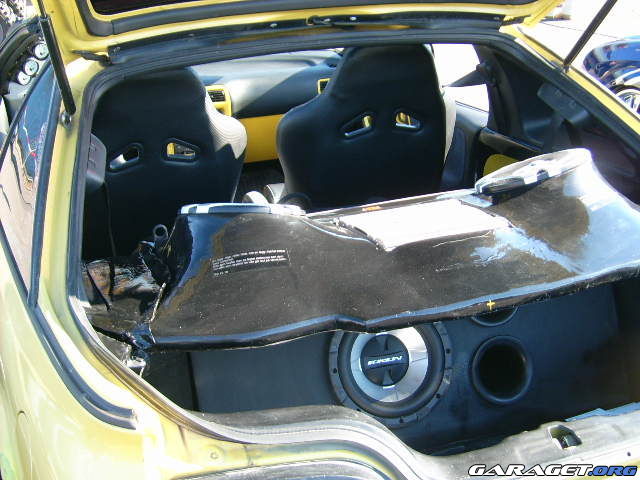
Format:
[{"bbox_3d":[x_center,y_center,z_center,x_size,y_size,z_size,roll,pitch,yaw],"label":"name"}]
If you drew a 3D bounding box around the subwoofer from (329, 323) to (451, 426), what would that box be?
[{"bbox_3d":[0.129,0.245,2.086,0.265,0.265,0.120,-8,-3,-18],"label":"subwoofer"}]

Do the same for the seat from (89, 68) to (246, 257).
[{"bbox_3d":[-0.536,-0.123,3.043,0.560,0.900,0.760,-8,20,-18],"label":"seat"}]

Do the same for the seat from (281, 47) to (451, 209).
[{"bbox_3d":[0.097,-0.232,3.256,0.560,0.900,0.760,-8,20,-18],"label":"seat"}]

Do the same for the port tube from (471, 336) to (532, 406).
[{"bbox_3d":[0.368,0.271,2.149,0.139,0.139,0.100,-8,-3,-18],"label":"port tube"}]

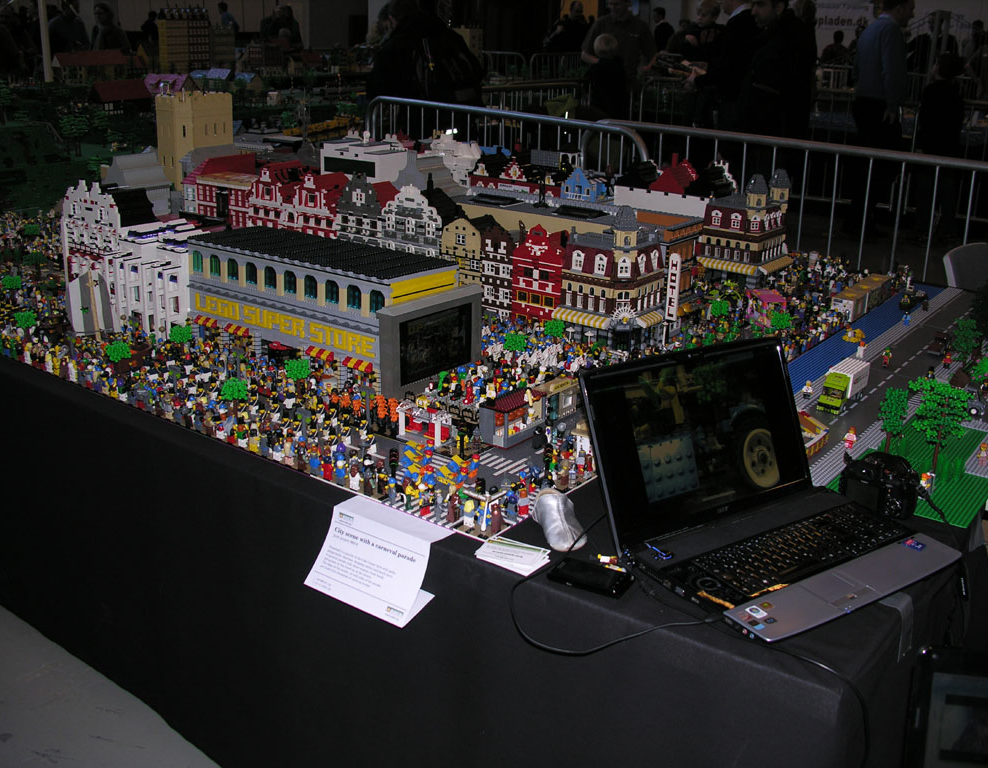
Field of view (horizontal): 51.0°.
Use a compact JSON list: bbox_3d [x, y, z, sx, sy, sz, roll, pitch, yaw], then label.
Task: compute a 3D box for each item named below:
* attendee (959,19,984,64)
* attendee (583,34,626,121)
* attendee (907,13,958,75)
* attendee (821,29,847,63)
[{"bbox_3d":[9.028,-6.042,19.778,0.500,1.720,0.350,13,23,33],"label":"attendee"},{"bbox_3d":[0.731,-1.648,7.039,0.370,1.420,0.250,3,19,5],"label":"attendee"},{"bbox_3d":[4.075,-2.644,9.849,0.520,1.750,0.300,8,21,21],"label":"attendee"},{"bbox_3d":[5.305,-4.758,16.330,0.460,1.620,0.280,7,20,16],"label":"attendee"}]

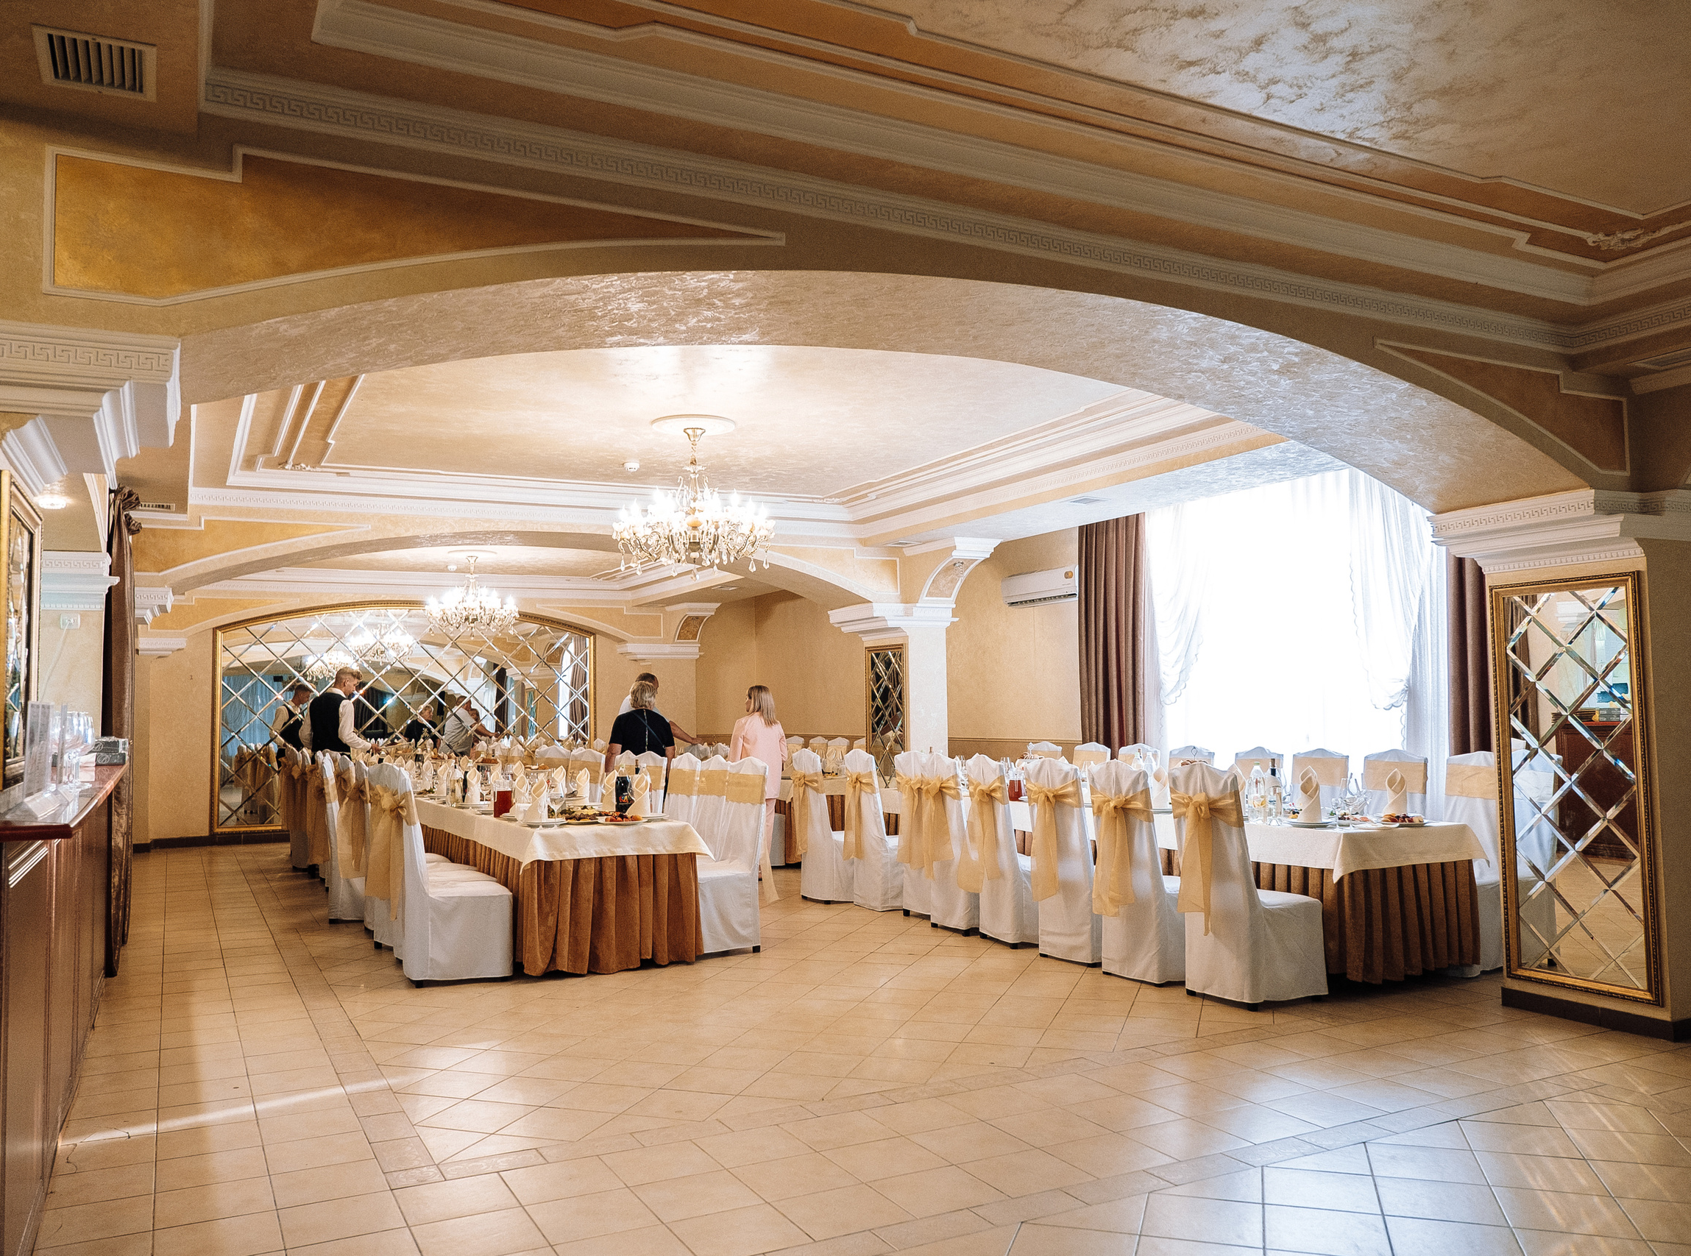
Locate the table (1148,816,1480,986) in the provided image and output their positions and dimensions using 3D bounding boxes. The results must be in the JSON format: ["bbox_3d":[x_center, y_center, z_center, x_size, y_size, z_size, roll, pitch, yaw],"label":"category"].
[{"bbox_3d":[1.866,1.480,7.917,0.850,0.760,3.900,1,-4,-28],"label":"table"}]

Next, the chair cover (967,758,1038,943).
[{"bbox_3d":[1.054,1.304,7.469,0.570,1.080,0.460,1,-4,-28],"label":"chair cover"}]

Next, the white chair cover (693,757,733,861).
[{"bbox_3d":[-1.082,1.374,7.943,0.594,1.108,0.443,1,-4,-28],"label":"white chair cover"}]

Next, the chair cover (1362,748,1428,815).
[{"bbox_3d":[3.147,1.280,7.525,0.574,1.095,0.434,2,-5,-28],"label":"chair cover"}]

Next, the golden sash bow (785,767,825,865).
[{"bbox_3d":[-0.271,1.336,9.136,0.170,0.610,0.380,1,-4,-27],"label":"golden sash bow"}]

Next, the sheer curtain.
[{"bbox_3d":[3.000,0.431,8.748,0.174,2.964,2.643,2,-5,-28],"label":"sheer curtain"}]

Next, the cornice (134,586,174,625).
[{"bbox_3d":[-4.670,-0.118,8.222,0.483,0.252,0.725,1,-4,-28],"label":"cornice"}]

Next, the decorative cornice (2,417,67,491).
[{"bbox_3d":[-1.926,-0.400,3.005,0.090,0.080,0.720,1,-4,-27],"label":"decorative cornice"}]

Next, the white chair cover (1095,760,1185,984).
[{"bbox_3d":[1.640,1.243,6.541,0.604,1.108,0.443,1,-4,-28],"label":"white chair cover"}]

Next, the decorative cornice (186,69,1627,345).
[{"bbox_3d":[0.742,-1.221,4.029,5.006,0.100,0.080,1,-5,-25],"label":"decorative cornice"}]

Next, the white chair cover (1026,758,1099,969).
[{"bbox_3d":[1.365,1.265,6.899,0.570,1.080,0.460,1,-4,-28],"label":"white chair cover"}]

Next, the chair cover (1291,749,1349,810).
[{"bbox_3d":[2.716,1.288,7.595,0.570,1.080,0.460,1,-4,-28],"label":"chair cover"}]

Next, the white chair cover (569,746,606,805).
[{"bbox_3d":[-2.285,1.513,10.009,0.574,1.095,0.434,3,-6,-42],"label":"white chair cover"}]

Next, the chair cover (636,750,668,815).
[{"bbox_3d":[-1.616,1.448,9.036,0.594,1.108,0.443,1,-4,-28],"label":"chair cover"}]

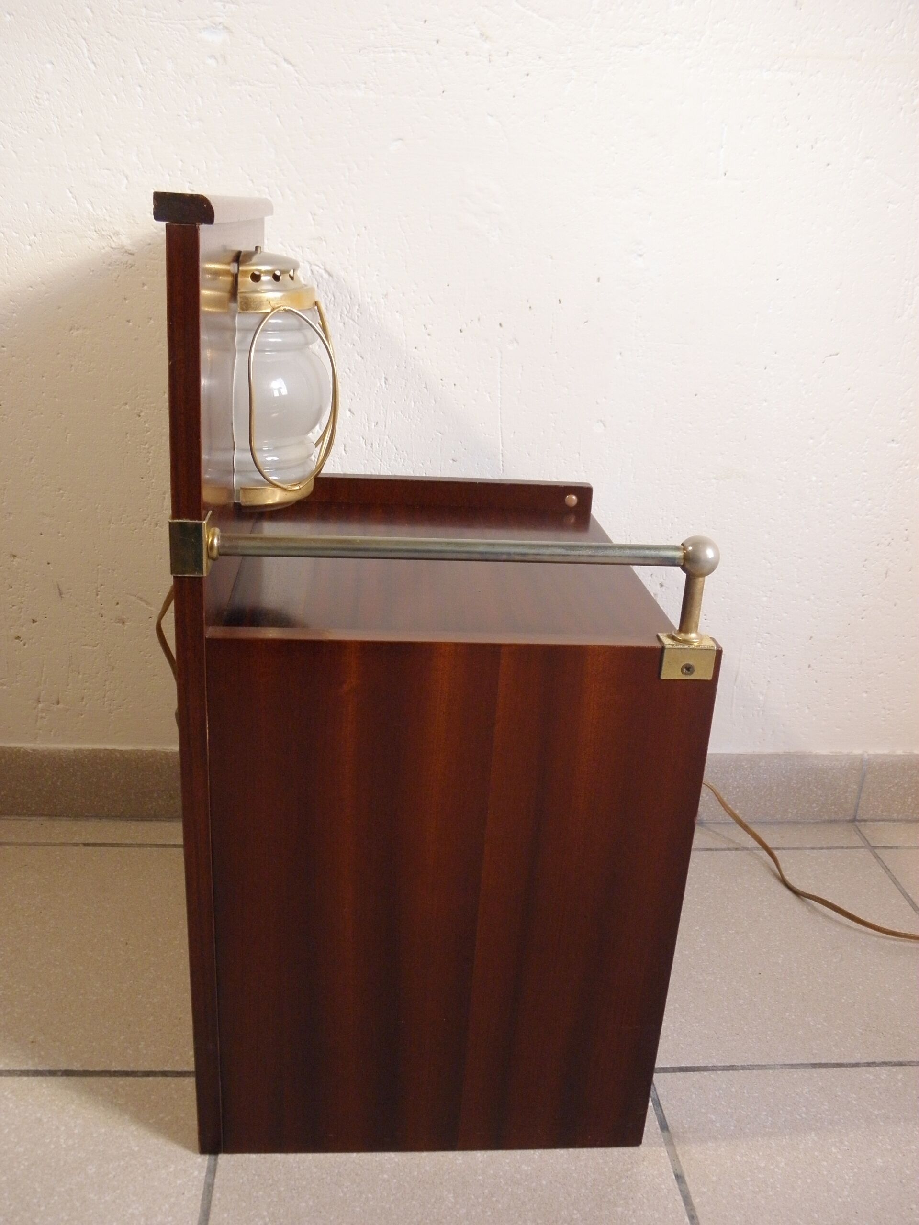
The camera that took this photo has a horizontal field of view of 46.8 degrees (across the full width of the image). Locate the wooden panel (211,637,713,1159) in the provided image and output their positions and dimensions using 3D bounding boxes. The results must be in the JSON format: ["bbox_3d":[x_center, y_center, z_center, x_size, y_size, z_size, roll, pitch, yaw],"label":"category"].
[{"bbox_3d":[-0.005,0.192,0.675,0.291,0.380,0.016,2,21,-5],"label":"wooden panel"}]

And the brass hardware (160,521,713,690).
[{"bbox_3d":[-0.003,-0.008,0.600,0.309,0.086,0.025,2,21,-5],"label":"brass hardware"}]

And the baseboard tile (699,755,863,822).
[{"bbox_3d":[0.285,0.190,1.146,0.304,0.084,0.012,2,21,-5],"label":"baseboard tile"}]

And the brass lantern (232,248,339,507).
[{"bbox_3d":[-0.113,-0.157,0.709,0.064,0.165,0.109,2,21,-5],"label":"brass lantern"}]

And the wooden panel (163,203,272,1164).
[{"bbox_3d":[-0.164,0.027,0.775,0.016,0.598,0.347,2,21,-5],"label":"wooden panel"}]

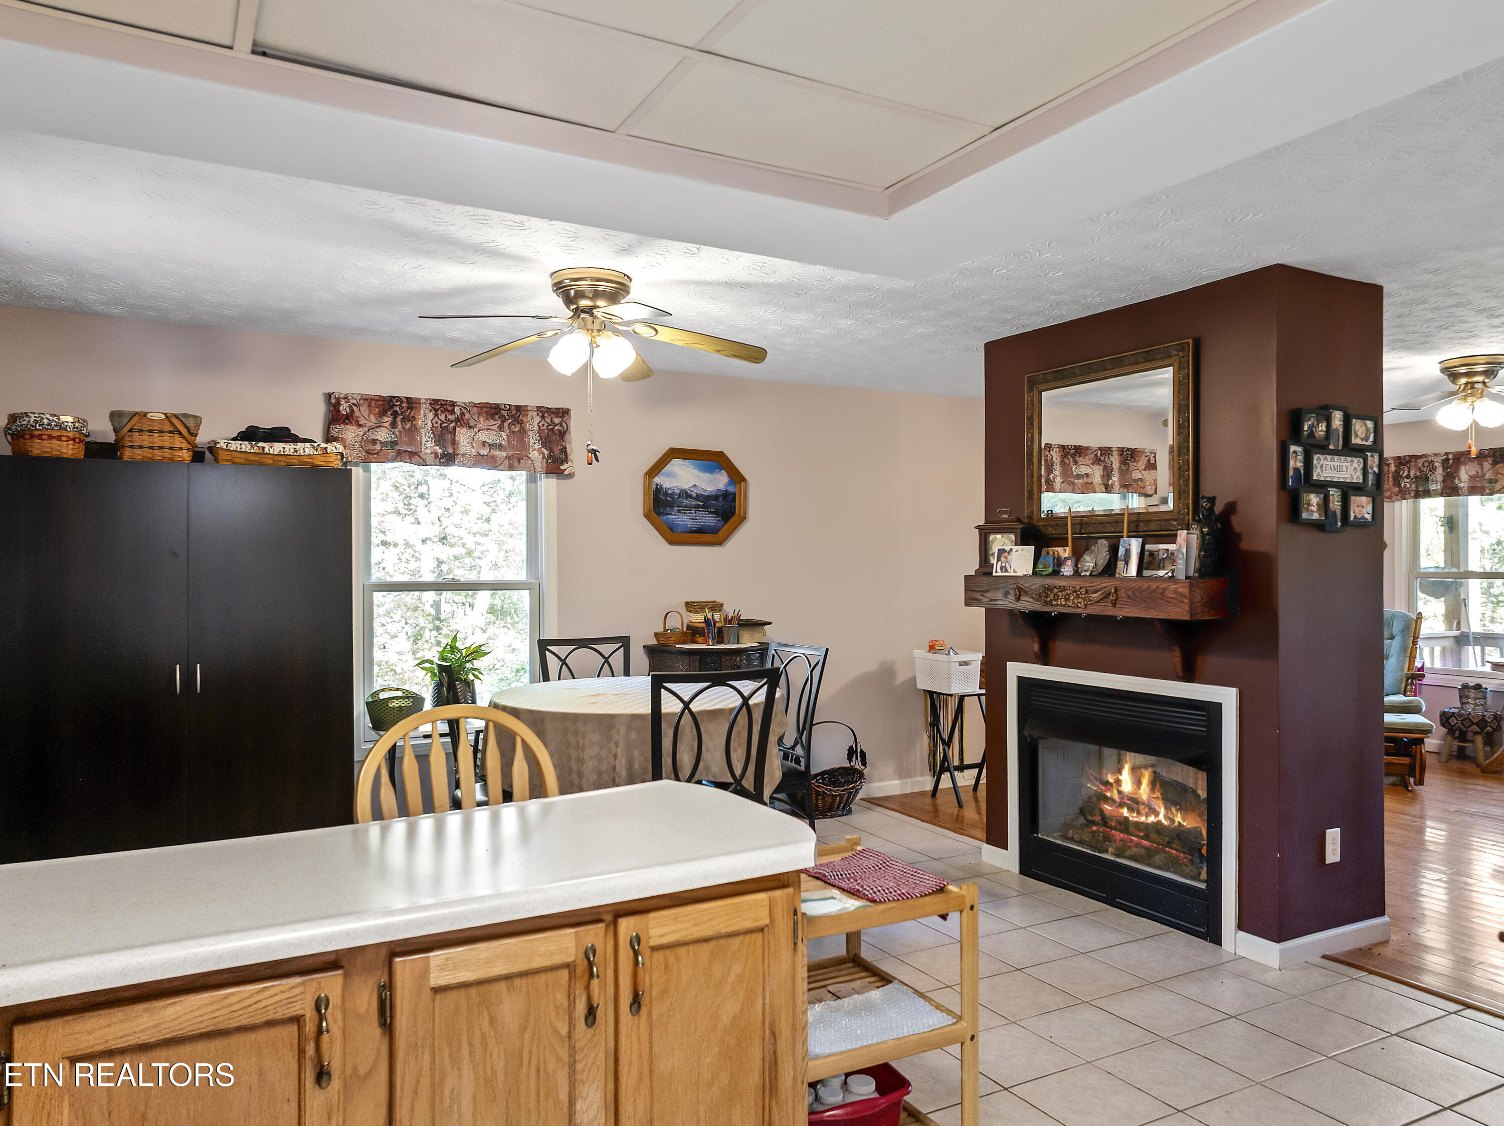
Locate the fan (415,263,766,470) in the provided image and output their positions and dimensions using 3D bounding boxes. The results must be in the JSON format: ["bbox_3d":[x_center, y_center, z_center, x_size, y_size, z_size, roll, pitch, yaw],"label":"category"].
[{"bbox_3d":[-0.580,-0.695,3.785,1.320,0.665,1.300,0,0,-29],"label":"fan"}]

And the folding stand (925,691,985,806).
[{"bbox_3d":[1.291,1.074,6.168,0.470,0.655,0.330,0,0,-28],"label":"folding stand"}]

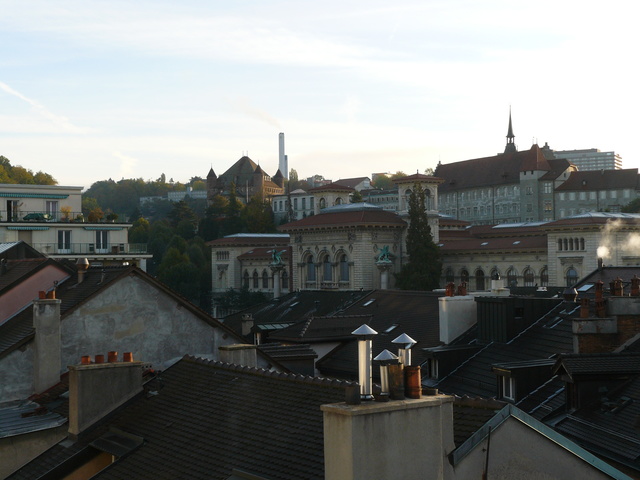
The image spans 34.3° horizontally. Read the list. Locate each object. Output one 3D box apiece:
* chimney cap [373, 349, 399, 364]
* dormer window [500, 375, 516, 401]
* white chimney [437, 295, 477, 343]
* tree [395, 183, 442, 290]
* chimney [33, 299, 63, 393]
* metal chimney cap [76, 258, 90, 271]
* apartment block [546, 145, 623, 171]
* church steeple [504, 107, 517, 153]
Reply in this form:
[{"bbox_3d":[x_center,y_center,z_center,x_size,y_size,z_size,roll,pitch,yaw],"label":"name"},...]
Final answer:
[{"bbox_3d":[1.107,1.961,17.500,0.430,0.230,0.430,-1,-2,0],"label":"chimney cap"},{"bbox_3d":[6.903,5.421,38.000,0.200,0.950,0.950,0,-2,-15],"label":"dormer window"},{"bbox_3d":[6.413,3.600,46.600,1.800,2.050,0.780,0,-2,-22],"label":"white chimney"},{"bbox_3d":[20.263,1.131,213.000,9.800,26.000,9.800,-1,-2,0],"label":"tree"},{"bbox_3d":[-10.790,4.217,41.000,0.980,3.800,0.500,0,-2,-29],"label":"chimney"},{"bbox_3d":[-10.745,1.099,47.000,0.600,0.520,0.600,-1,-2,0],"label":"metal chimney cap"},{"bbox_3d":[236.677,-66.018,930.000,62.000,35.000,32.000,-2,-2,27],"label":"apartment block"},{"bbox_3d":[64.395,-36.677,350.000,3.400,15.600,3.400,-2,-2,27],"label":"church steeple"}]

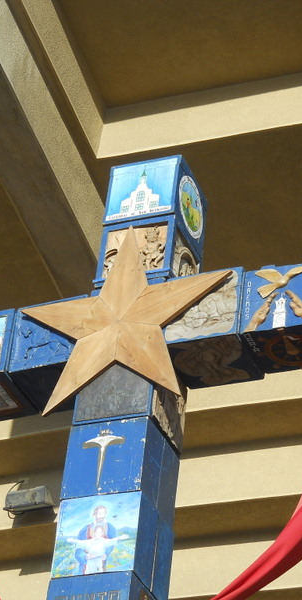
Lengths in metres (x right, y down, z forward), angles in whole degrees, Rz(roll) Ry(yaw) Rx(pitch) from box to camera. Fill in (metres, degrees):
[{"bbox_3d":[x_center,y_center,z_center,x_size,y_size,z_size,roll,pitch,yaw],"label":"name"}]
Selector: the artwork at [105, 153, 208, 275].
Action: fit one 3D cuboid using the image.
[{"bbox_3d":[0.029,-0.460,8.666,0.400,0.389,0.396,-8,-37,21],"label":"artwork"}]

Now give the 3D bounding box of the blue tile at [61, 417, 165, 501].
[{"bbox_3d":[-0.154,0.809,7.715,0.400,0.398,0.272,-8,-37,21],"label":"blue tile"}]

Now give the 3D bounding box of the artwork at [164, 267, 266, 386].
[{"bbox_3d":[0.318,0.143,8.066,0.410,0.378,0.396,-8,-37,21],"label":"artwork"}]

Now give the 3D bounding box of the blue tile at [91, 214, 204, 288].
[{"bbox_3d":[-0.011,-0.139,8.444,0.400,0.395,0.396,-8,-37,21],"label":"blue tile"}]

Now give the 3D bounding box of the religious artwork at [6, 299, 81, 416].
[{"bbox_3d":[-0.438,0.277,8.345,0.407,0.378,0.396,-8,-37,21],"label":"religious artwork"}]

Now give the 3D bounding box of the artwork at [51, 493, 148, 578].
[{"bbox_3d":[-0.231,1.078,7.415,0.400,0.396,0.072,-8,-37,21],"label":"artwork"}]

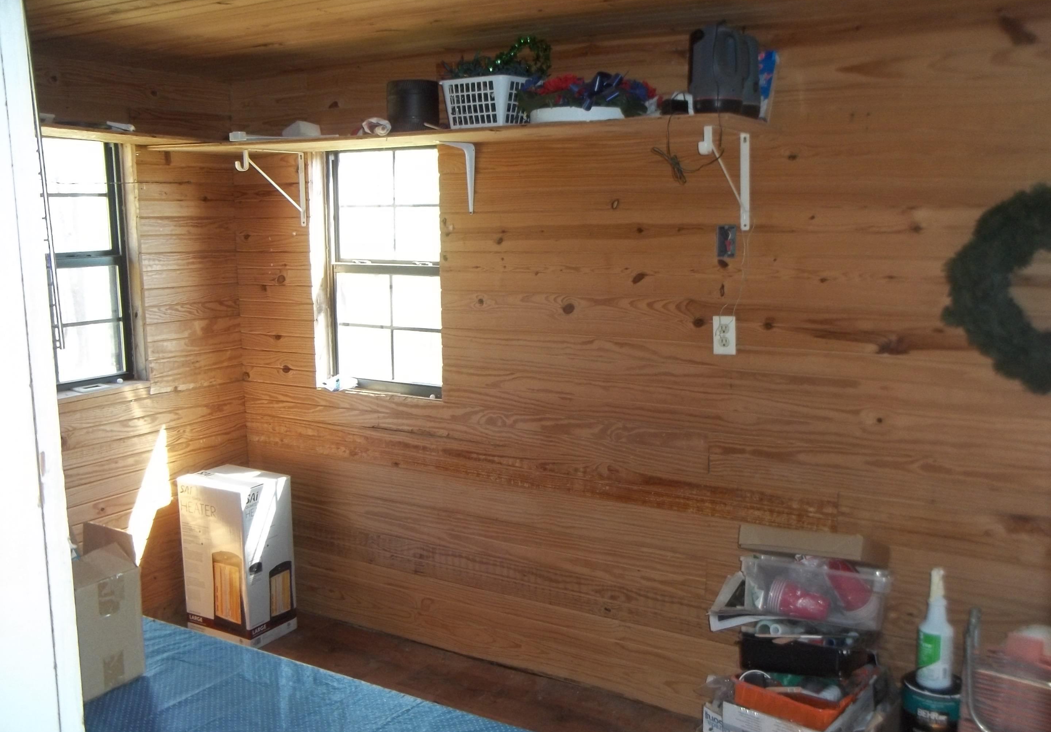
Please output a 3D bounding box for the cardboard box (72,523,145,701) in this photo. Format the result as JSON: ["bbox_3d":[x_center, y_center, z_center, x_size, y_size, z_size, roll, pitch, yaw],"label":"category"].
[{"bbox_3d":[-0.825,0.450,1.860,0.163,0.272,0.132,5,10,31],"label":"cardboard box"}]

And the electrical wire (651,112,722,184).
[{"bbox_3d":[0.405,-0.547,2.516,0.195,0.180,0.060,5,10,31],"label":"electrical wire"}]

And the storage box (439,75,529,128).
[{"bbox_3d":[-0.088,-0.762,2.946,0.222,0.138,0.245,6,10,35],"label":"storage box"}]

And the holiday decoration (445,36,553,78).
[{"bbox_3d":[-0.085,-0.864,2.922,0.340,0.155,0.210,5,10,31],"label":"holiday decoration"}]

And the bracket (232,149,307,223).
[{"bbox_3d":[-0.912,-0.636,3.586,0.030,0.268,0.325,5,10,31],"label":"bracket"}]

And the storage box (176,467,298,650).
[{"bbox_3d":[-1.087,0.716,3.798,0.336,0.597,0.245,5,10,31],"label":"storage box"}]

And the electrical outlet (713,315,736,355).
[{"bbox_3d":[0.582,-0.089,2.938,0.070,0.114,0.010,5,10,31],"label":"electrical outlet"}]

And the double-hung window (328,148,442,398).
[{"bbox_3d":[-0.487,-0.347,3.695,0.605,0.910,0.070,5,10,31],"label":"double-hung window"}]

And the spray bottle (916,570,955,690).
[{"bbox_3d":[0.825,0.523,2.023,0.066,0.250,0.078,3,9,23],"label":"spray bottle"}]

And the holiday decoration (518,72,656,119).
[{"bbox_3d":[0.176,-0.744,2.809,0.410,0.142,0.290,5,10,31],"label":"holiday decoration"}]

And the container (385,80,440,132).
[{"bbox_3d":[-0.346,-0.797,3.112,0.163,0.160,0.163,0,9,0],"label":"container"}]

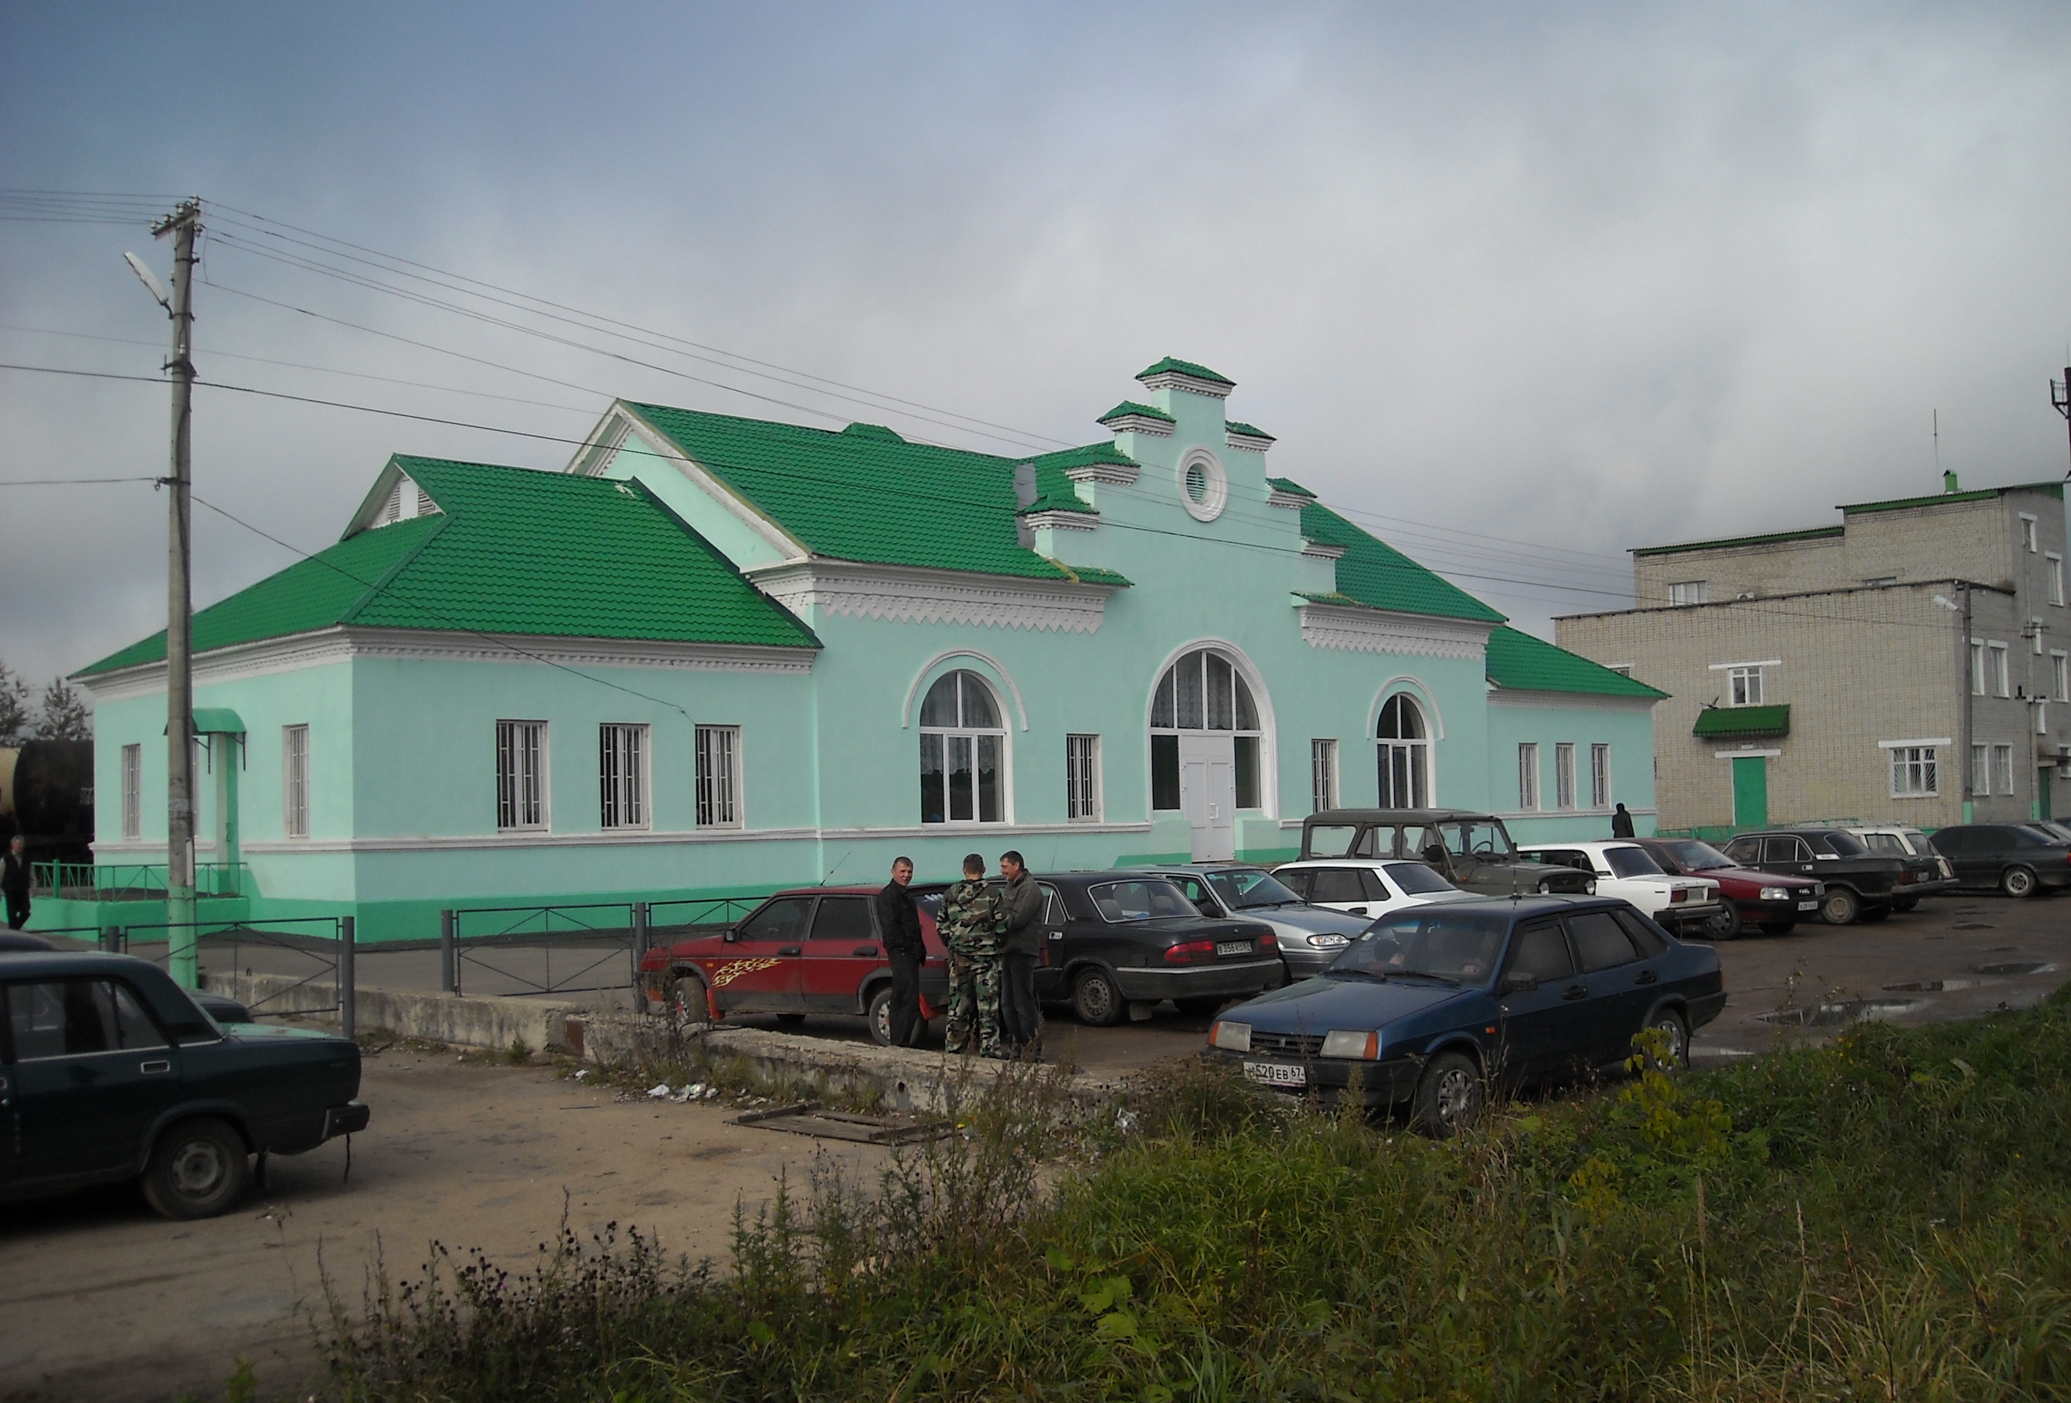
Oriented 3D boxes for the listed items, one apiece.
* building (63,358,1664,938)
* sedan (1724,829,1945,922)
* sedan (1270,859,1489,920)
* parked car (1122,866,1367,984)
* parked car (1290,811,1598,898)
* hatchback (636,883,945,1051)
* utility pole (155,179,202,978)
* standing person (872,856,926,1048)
[{"bbox_3d":[-0.465,-1.334,51.488,40.700,12.100,13.000,2,-5,-43],"label":"building"},{"bbox_3d":[12.140,2.840,34.300,4.780,1.480,1.820,-4,-5,40],"label":"sedan"},{"bbox_3d":[3.730,2.700,26.800,4.200,1.400,1.650,-4,-5,41],"label":"sedan"},{"bbox_3d":[2.090,2.520,23.500,4.150,1.400,1.650,-5,-5,43],"label":"parked car"},{"bbox_3d":[5.620,2.470,28.700,1.850,2.000,4.000,2,-5,-42],"label":"parked car"},{"bbox_3d":[-1.840,2.370,19.500,4.010,1.400,1.650,-4,-4,35],"label":"hatchback"},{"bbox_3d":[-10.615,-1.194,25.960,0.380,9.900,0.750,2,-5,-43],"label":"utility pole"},{"bbox_3d":[-1.105,2.131,17.236,0.310,1.700,0.460,-3,-4,30],"label":"standing person"}]

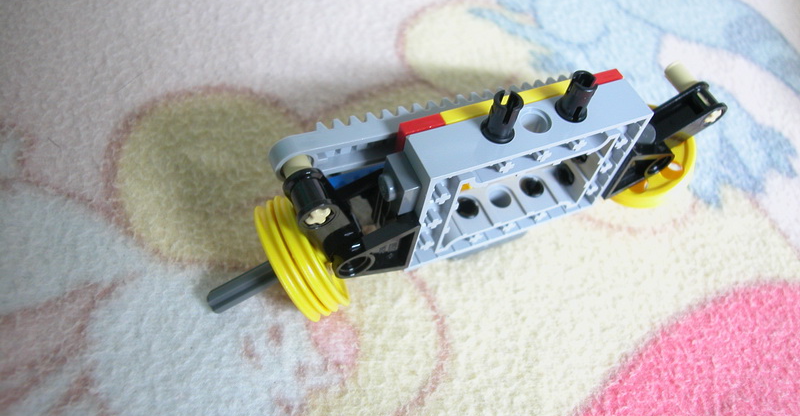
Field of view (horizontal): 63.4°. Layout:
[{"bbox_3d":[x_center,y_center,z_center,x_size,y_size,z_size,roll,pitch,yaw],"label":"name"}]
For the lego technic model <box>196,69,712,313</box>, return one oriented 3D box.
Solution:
[{"bbox_3d":[0.017,-0.007,0.131,0.117,0.047,0.026,-17,60,-19],"label":"lego technic model"}]

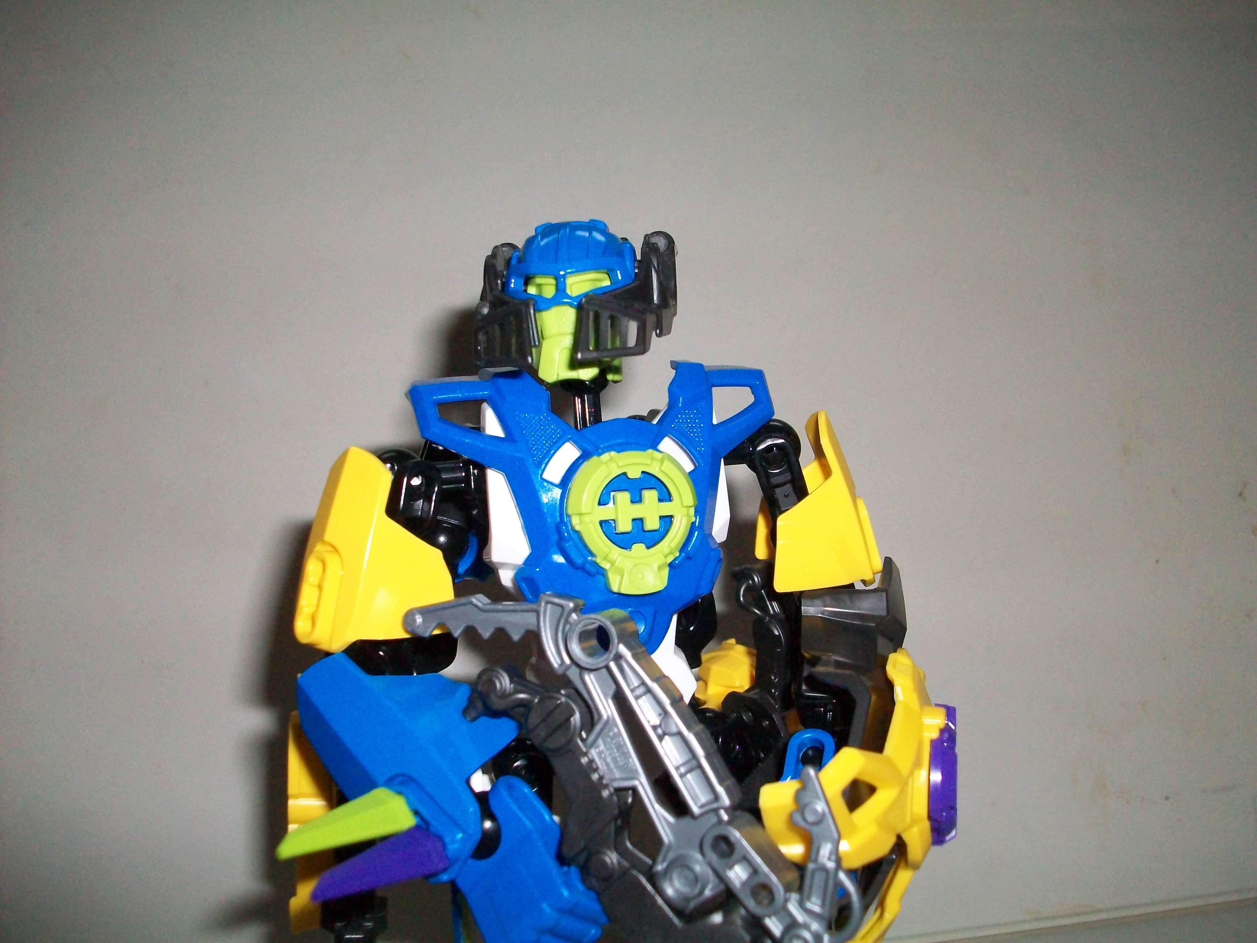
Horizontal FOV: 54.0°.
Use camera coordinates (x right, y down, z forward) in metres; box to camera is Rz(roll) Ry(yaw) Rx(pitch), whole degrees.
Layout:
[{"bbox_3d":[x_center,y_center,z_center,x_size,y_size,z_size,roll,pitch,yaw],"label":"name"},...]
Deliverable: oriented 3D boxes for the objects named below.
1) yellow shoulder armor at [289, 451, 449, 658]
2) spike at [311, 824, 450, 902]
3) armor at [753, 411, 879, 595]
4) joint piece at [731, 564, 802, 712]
[{"bbox_3d":[-0.053,0.016,0.249,0.025,0.041,0.028,1,3,-42],"label":"yellow shoulder armor"},{"bbox_3d":[-0.045,0.070,0.222,0.027,0.009,0.008,-13,19,-25],"label":"spike"},{"bbox_3d":[0.042,0.007,0.276,0.025,0.041,0.028,-10,10,1],"label":"armor"},{"bbox_3d":[0.031,0.037,0.276,0.015,0.034,0.015,-8,9,12],"label":"joint piece"}]

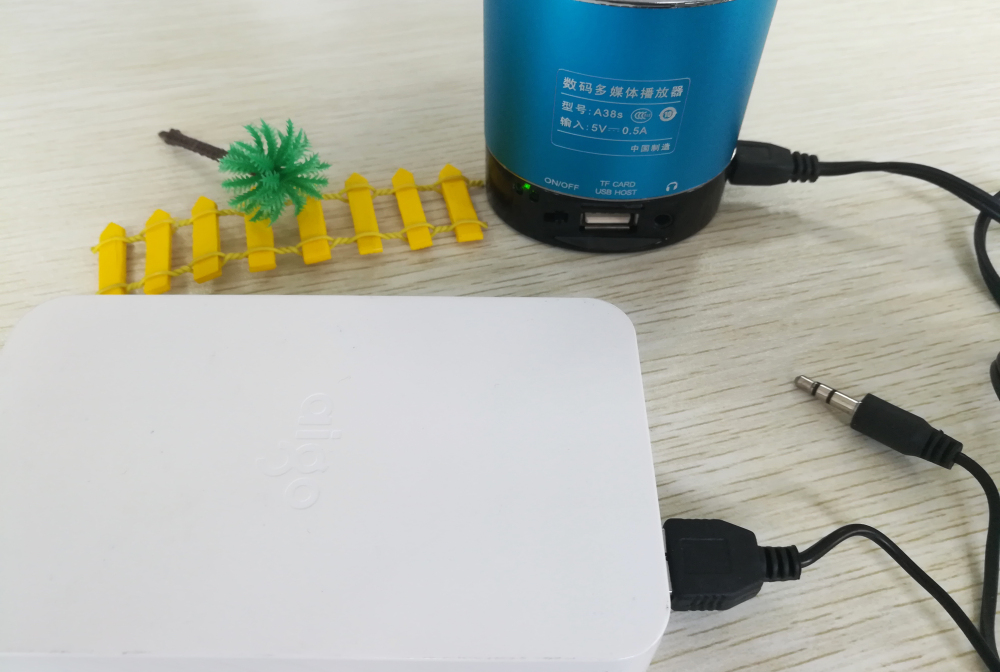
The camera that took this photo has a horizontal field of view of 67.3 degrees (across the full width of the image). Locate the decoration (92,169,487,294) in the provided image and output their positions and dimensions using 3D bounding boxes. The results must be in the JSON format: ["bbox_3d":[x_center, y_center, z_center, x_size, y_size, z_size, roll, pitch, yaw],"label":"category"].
[{"bbox_3d":[-0.056,-0.030,0.209,0.110,0.005,0.040,-11,51,-9],"label":"decoration"}]

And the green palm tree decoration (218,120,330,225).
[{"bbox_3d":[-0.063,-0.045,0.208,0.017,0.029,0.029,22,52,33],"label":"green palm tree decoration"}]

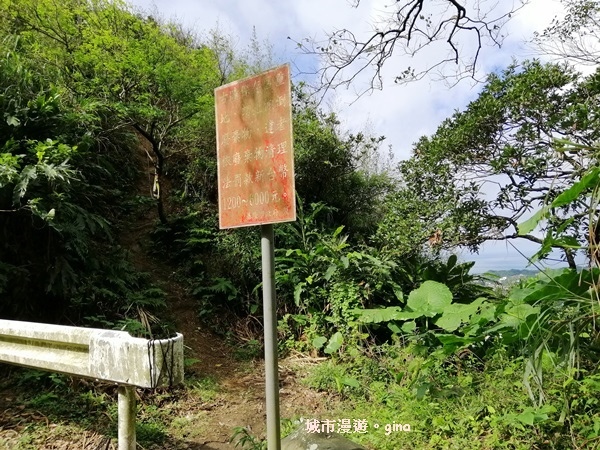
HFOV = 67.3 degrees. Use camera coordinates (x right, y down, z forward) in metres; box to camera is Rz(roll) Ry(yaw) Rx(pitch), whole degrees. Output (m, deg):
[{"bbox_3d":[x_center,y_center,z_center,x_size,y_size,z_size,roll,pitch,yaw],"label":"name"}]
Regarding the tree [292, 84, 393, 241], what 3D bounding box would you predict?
[{"bbox_3d":[0.709,-1.096,8.300,2.100,3.000,2.000,-1,-3,0],"label":"tree"}]

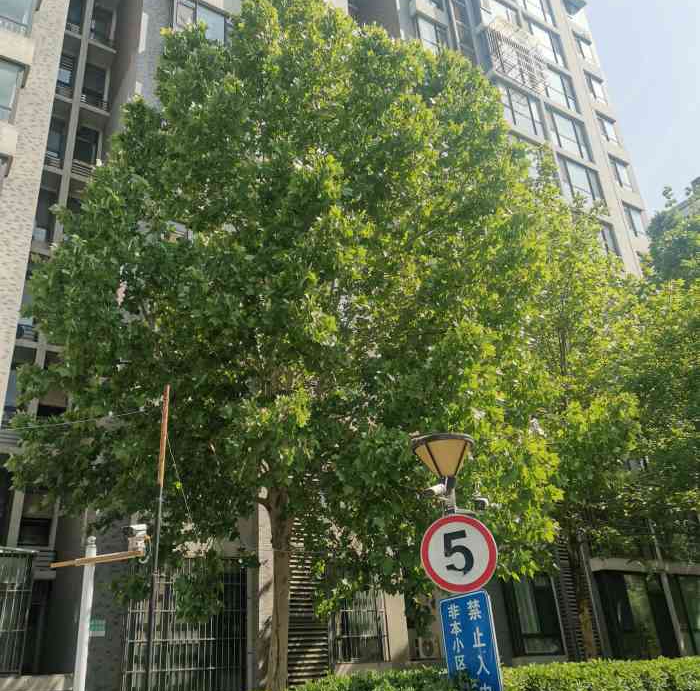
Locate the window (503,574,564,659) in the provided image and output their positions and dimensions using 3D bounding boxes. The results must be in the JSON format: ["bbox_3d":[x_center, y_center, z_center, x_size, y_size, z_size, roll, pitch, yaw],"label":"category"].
[{"bbox_3d":[4.896,7.263,18.909,2.016,2.093,0.200,13,-31,-31],"label":"window"}]

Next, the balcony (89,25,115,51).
[{"bbox_3d":[-8.477,-10.062,23.826,0.898,0.862,0.850,13,-31,-31],"label":"balcony"}]

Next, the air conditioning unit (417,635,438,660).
[{"bbox_3d":[1.864,7.499,17.376,0.740,0.540,0.300,13,-31,-31],"label":"air conditioning unit"}]

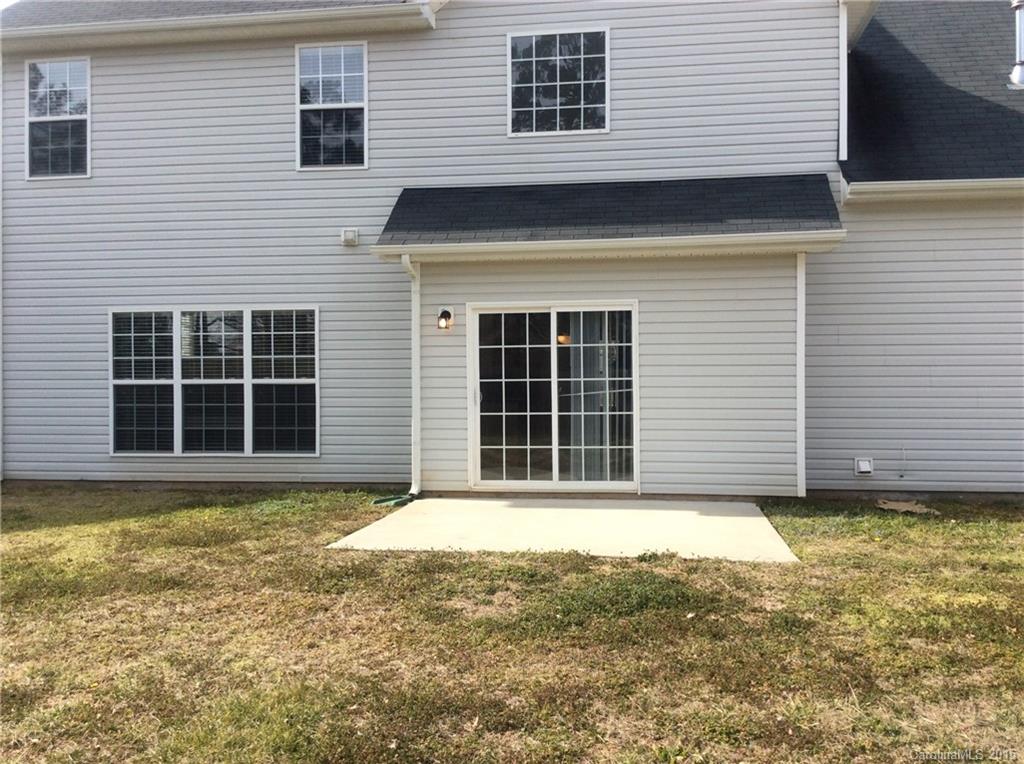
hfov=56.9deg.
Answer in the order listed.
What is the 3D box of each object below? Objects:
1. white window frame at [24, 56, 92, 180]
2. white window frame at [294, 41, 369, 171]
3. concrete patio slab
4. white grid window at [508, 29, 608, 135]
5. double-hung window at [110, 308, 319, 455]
[{"bbox_3d":[-5.681,-3.294,11.863,0.885,1.523,0.100,0,0,8],"label":"white window frame"},{"bbox_3d":[-2.159,-3.307,11.364,0.895,1.525,0.100,0,0,8],"label":"white window frame"},{"bbox_3d":[0.555,1.350,8.665,3.640,0.100,3.060,0,0,8],"label":"concrete patio slab"},{"bbox_3d":[0.542,-3.468,10.980,1.190,1.205,0.100,0,0,8],"label":"white grid window"},{"bbox_3d":[-3.661,0.003,11.604,2.720,1.830,0.100,0,0,8],"label":"double-hung window"}]

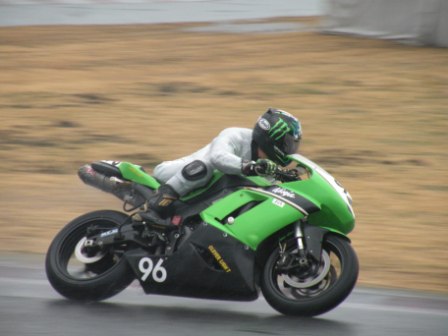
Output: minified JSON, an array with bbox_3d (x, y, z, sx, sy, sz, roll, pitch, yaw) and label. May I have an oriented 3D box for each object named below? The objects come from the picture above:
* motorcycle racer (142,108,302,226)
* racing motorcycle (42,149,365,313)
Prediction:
[{"bbox_3d":[-0.018,0.079,24.463,0.990,1.080,0.780,3,-33,24],"label":"motorcycle racer"},{"bbox_3d":[-0.075,0.370,24.243,2.020,1.130,0.680,3,-33,24],"label":"racing motorcycle"}]

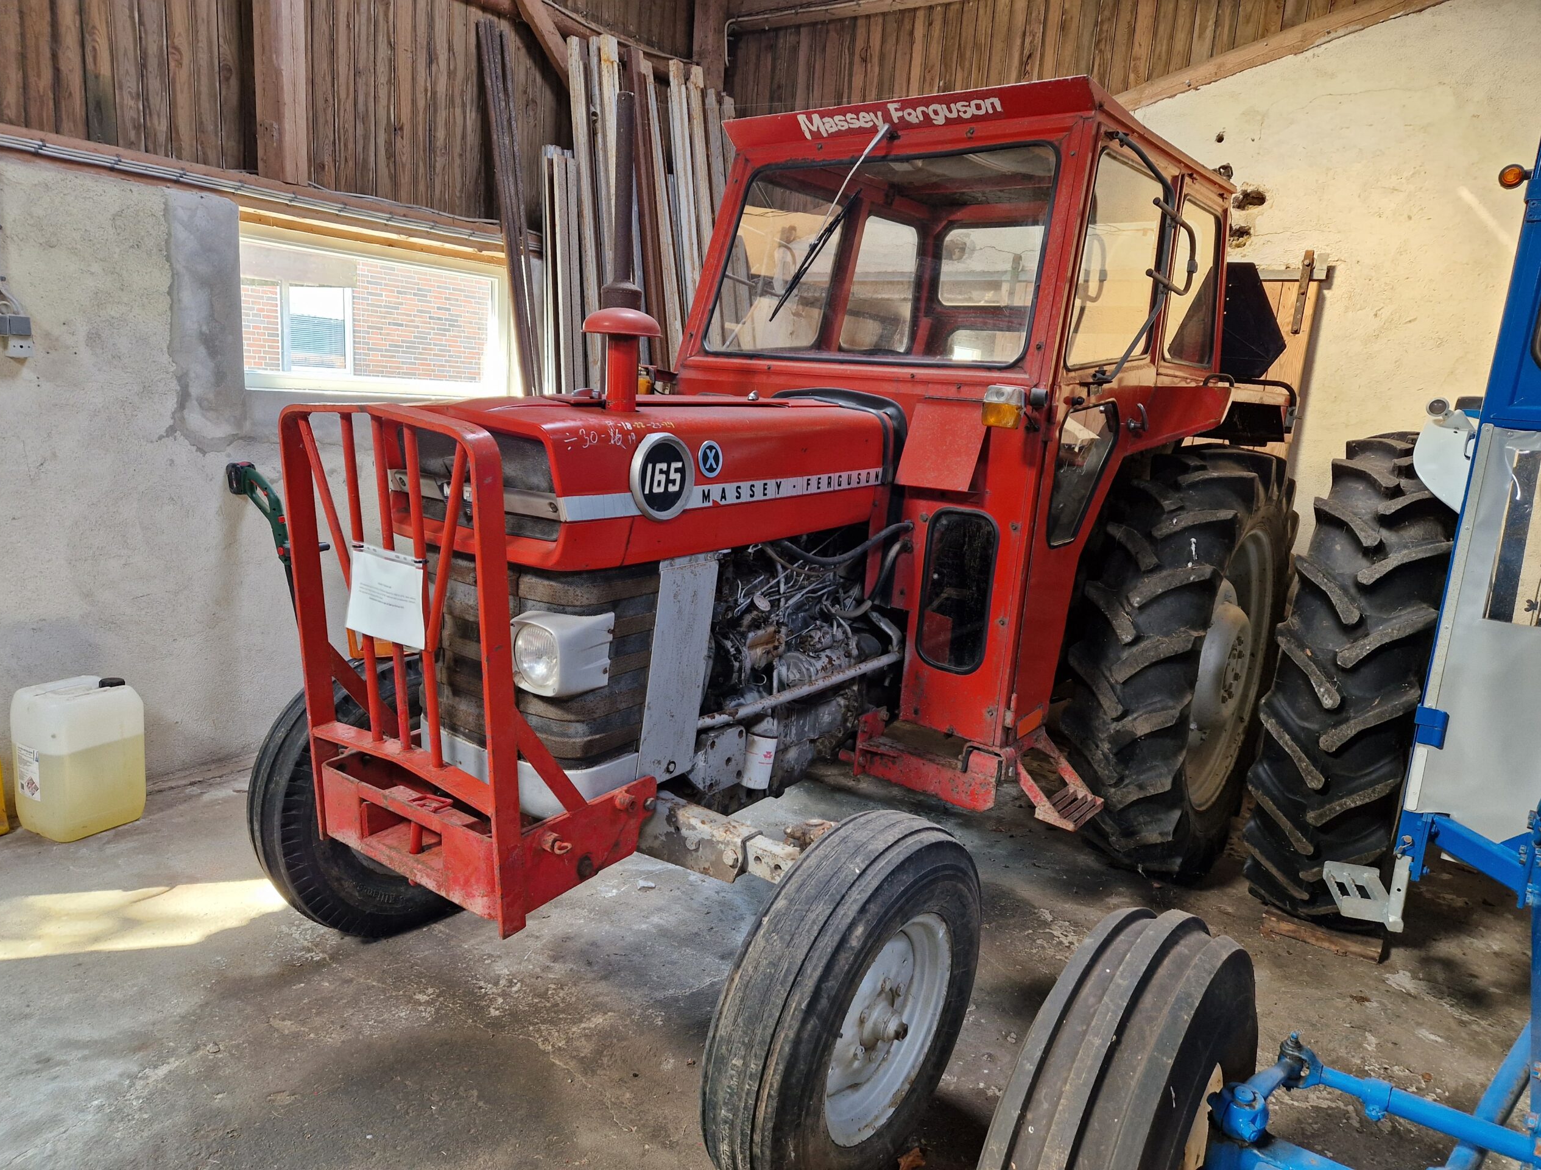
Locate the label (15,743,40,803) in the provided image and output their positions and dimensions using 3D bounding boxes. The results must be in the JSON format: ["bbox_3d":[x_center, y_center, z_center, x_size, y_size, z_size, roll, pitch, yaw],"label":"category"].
[{"bbox_3d":[-2.341,0.592,3.270,0.120,0.170,0.004,9,12,26],"label":"label"}]

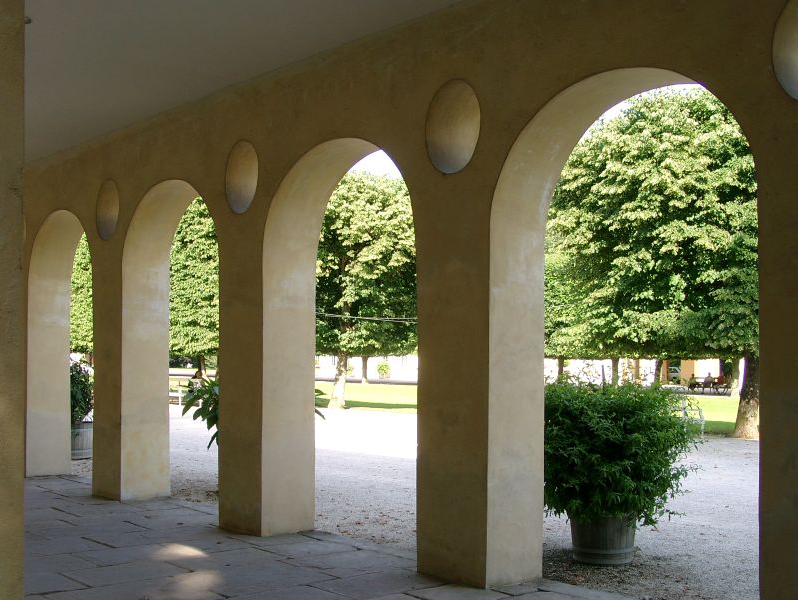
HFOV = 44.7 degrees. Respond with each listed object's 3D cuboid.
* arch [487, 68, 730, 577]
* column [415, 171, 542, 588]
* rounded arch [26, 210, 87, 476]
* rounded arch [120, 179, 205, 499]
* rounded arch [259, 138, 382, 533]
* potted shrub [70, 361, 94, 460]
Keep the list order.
[{"bbox_3d":[1.526,0.250,6.174,0.624,3.437,1.999,3,-5,-44],"label":"arch"},{"bbox_3d":[0.606,0.547,7.138,0.624,2.961,0.713,3,-5,-44],"label":"column"},{"bbox_3d":[-3.934,0.586,11.987,0.624,3.437,1.977,3,-5,-44],"label":"rounded arch"},{"bbox_3d":[-2.149,0.479,10.053,0.624,3.437,1.980,3,-5,-44],"label":"rounded arch"},{"bbox_3d":[-0.323,0.369,8.125,0.624,3.437,1.983,3,-5,-44],"label":"rounded arch"},{"bbox_3d":[-5.007,1.702,15.141,0.736,1.526,0.736,3,-5,-44],"label":"potted shrub"}]

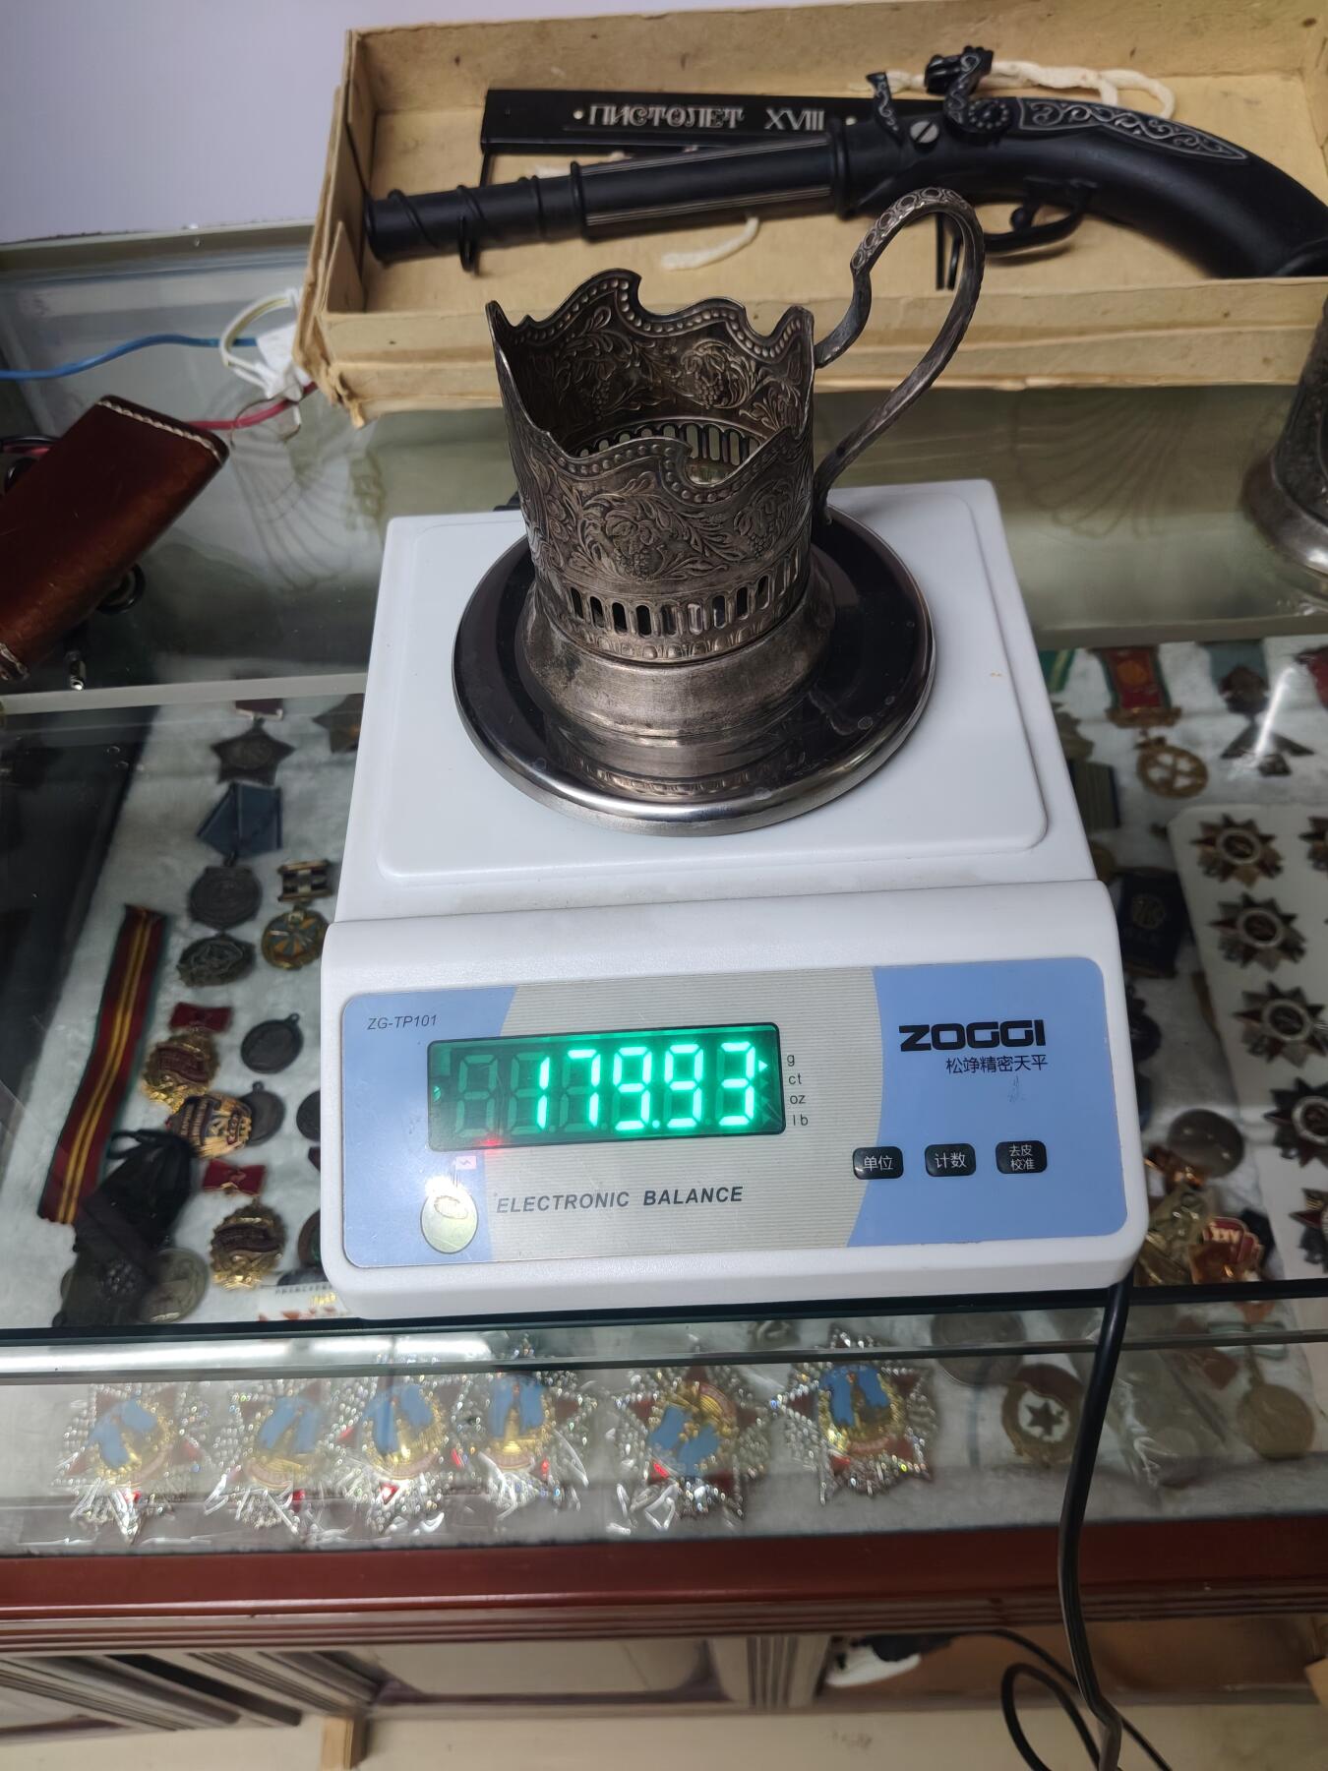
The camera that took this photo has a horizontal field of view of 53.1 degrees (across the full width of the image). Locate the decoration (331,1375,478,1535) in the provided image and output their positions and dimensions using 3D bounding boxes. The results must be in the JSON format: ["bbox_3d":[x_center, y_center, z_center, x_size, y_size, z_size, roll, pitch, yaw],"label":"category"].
[{"bbox_3d":[-0.109,0.231,0.552,0.071,0.010,0.068,-17,57,-7],"label":"decoration"}]

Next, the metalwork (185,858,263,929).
[{"bbox_3d":[-0.225,0.006,0.681,0.038,0.004,0.042,-6,54,0],"label":"metalwork"}]

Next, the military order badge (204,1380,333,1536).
[{"bbox_3d":[-0.157,0.233,0.553,0.071,0.010,0.068,15,59,13],"label":"military order badge"}]

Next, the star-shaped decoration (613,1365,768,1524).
[{"bbox_3d":[0.012,0.214,0.512,0.063,0.010,0.066,36,64,25],"label":"star-shaped decoration"}]

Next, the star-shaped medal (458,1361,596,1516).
[{"bbox_3d":[-0.061,0.226,0.552,0.071,0.010,0.068,-2,56,2],"label":"star-shaped medal"}]

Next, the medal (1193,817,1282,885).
[{"bbox_3d":[0.284,-0.017,0.659,0.043,0.007,0.046,-5,54,0],"label":"medal"}]

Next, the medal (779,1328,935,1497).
[{"bbox_3d":[0.075,0.203,0.516,0.064,0.010,0.064,-9,55,-3],"label":"medal"}]

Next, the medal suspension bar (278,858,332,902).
[{"bbox_3d":[-0.183,-0.002,0.683,0.029,0.005,0.021,-9,54,-3],"label":"medal suspension bar"}]

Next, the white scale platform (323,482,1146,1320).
[{"bbox_3d":[0.012,-0.010,0.355,0.192,0.070,0.229,-3,56,2],"label":"white scale platform"}]

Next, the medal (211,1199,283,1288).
[{"bbox_3d":[-0.190,0.165,0.609,0.035,0.004,0.040,-3,56,2],"label":"medal"}]

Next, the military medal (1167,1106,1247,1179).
[{"bbox_3d":[0.234,0.111,0.573,0.032,0.004,0.032,-2,54,2],"label":"military medal"}]

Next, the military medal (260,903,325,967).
[{"bbox_3d":[-0.195,0.028,0.702,0.035,0.004,0.038,-3,56,2],"label":"military medal"}]

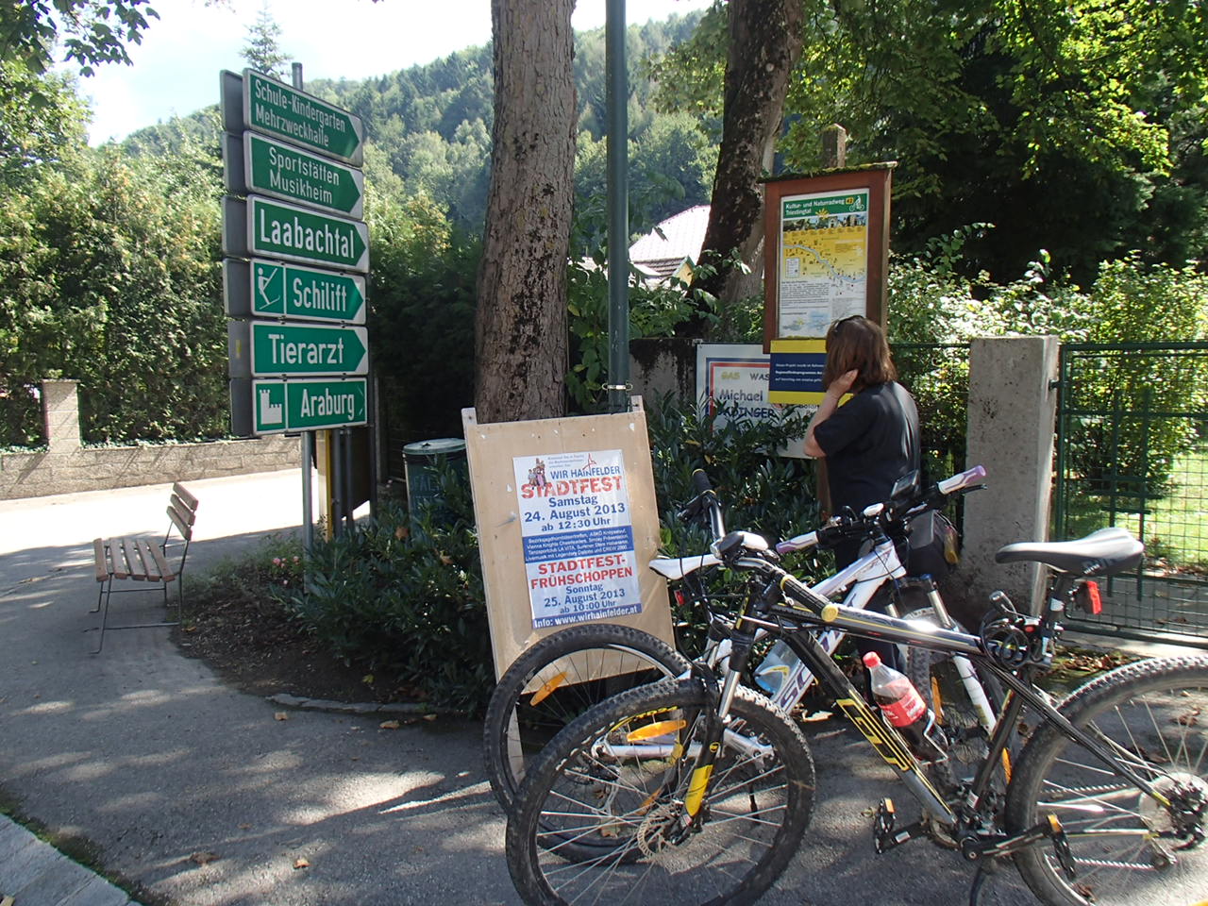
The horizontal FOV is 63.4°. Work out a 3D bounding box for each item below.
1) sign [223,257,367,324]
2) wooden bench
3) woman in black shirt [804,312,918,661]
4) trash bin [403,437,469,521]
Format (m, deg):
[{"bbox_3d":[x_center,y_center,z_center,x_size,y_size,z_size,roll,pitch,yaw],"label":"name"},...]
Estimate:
[{"bbox_3d":[-1.979,-1.042,6.402,0.130,0.335,1.195,2,5,21],"label":"sign"},{"bbox_3d":[-2.683,0.609,5.636,0.510,0.790,1.550,-3,3,-28],"label":"wooden bench"},{"bbox_3d":[1.053,0.259,3.945,0.470,1.640,0.370,-3,6,-30],"label":"woman in black shirt"},{"bbox_3d":[-1.065,0.355,6.536,0.475,0.900,0.475,-4,5,0],"label":"trash bin"}]

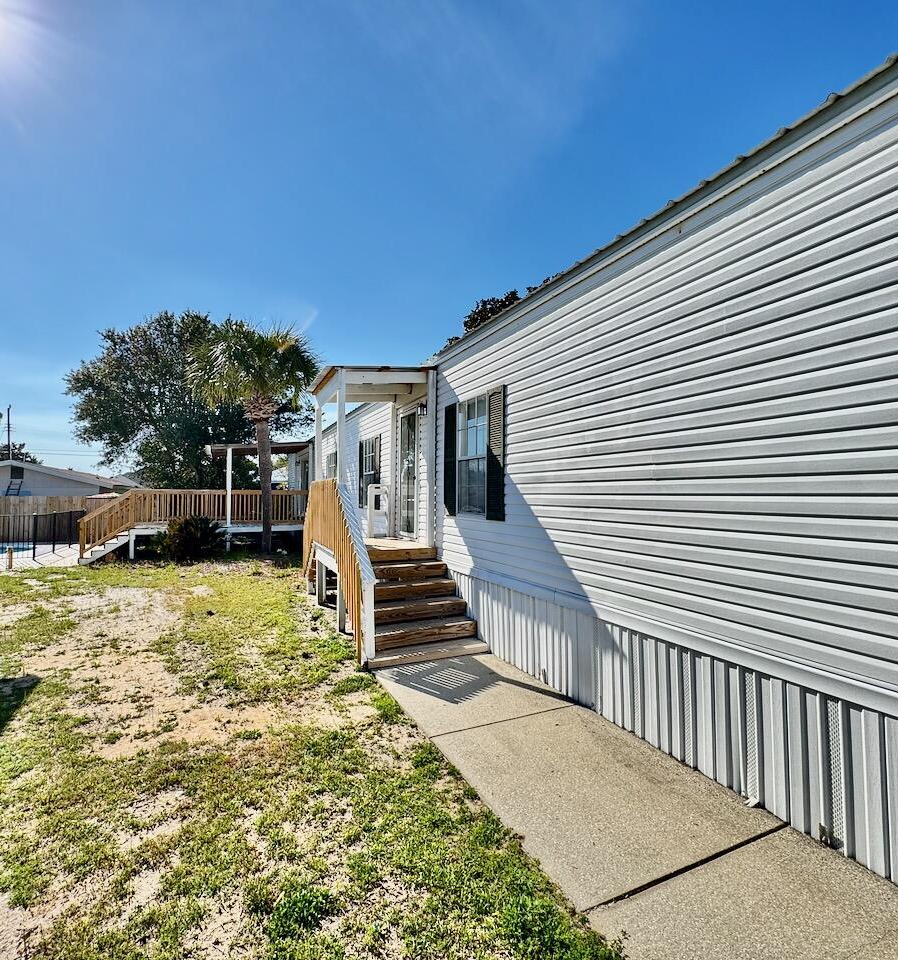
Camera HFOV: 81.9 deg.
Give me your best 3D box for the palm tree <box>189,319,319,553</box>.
[{"bbox_3d":[-5.550,-1.270,14.800,3.550,6.650,3.500,1,-2,-23],"label":"palm tree"}]

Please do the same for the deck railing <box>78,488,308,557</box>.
[{"bbox_3d":[-7.050,1.180,14.900,6.000,1.780,0.150,1,-2,-23],"label":"deck railing"}]

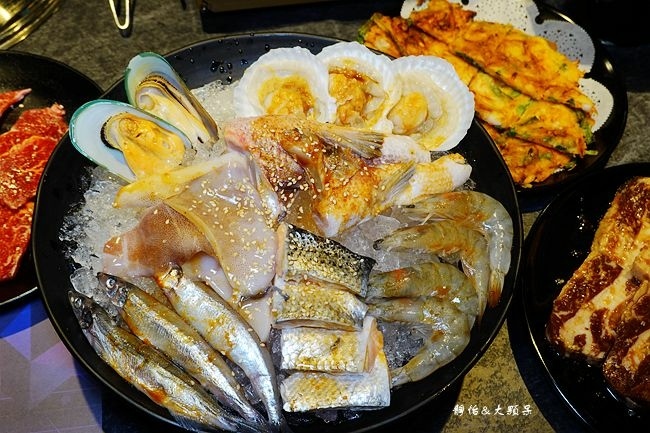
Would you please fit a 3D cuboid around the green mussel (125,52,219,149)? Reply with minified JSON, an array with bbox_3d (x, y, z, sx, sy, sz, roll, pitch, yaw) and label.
[{"bbox_3d":[-0.125,-0.094,0.631,0.045,0.032,0.102,-42,85,-19],"label":"green mussel"}]

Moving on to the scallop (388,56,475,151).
[{"bbox_3d":[0.087,-0.092,0.640,0.080,0.025,0.080,-42,72,-4],"label":"scallop"}]

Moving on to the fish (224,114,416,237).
[{"bbox_3d":[-0.003,-0.030,0.589,0.146,0.040,0.100,-3,62,-4],"label":"fish"}]

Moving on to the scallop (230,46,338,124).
[{"bbox_3d":[-0.034,-0.104,0.644,0.084,0.026,0.083,2,72,-1],"label":"scallop"}]

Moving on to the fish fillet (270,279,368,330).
[{"bbox_3d":[-0.003,0.061,0.541,0.067,0.022,0.040,3,65,-1],"label":"fish fillet"}]

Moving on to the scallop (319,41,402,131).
[{"bbox_3d":[0.025,-0.107,0.649,0.080,0.026,0.083,11,75,3],"label":"scallop"}]

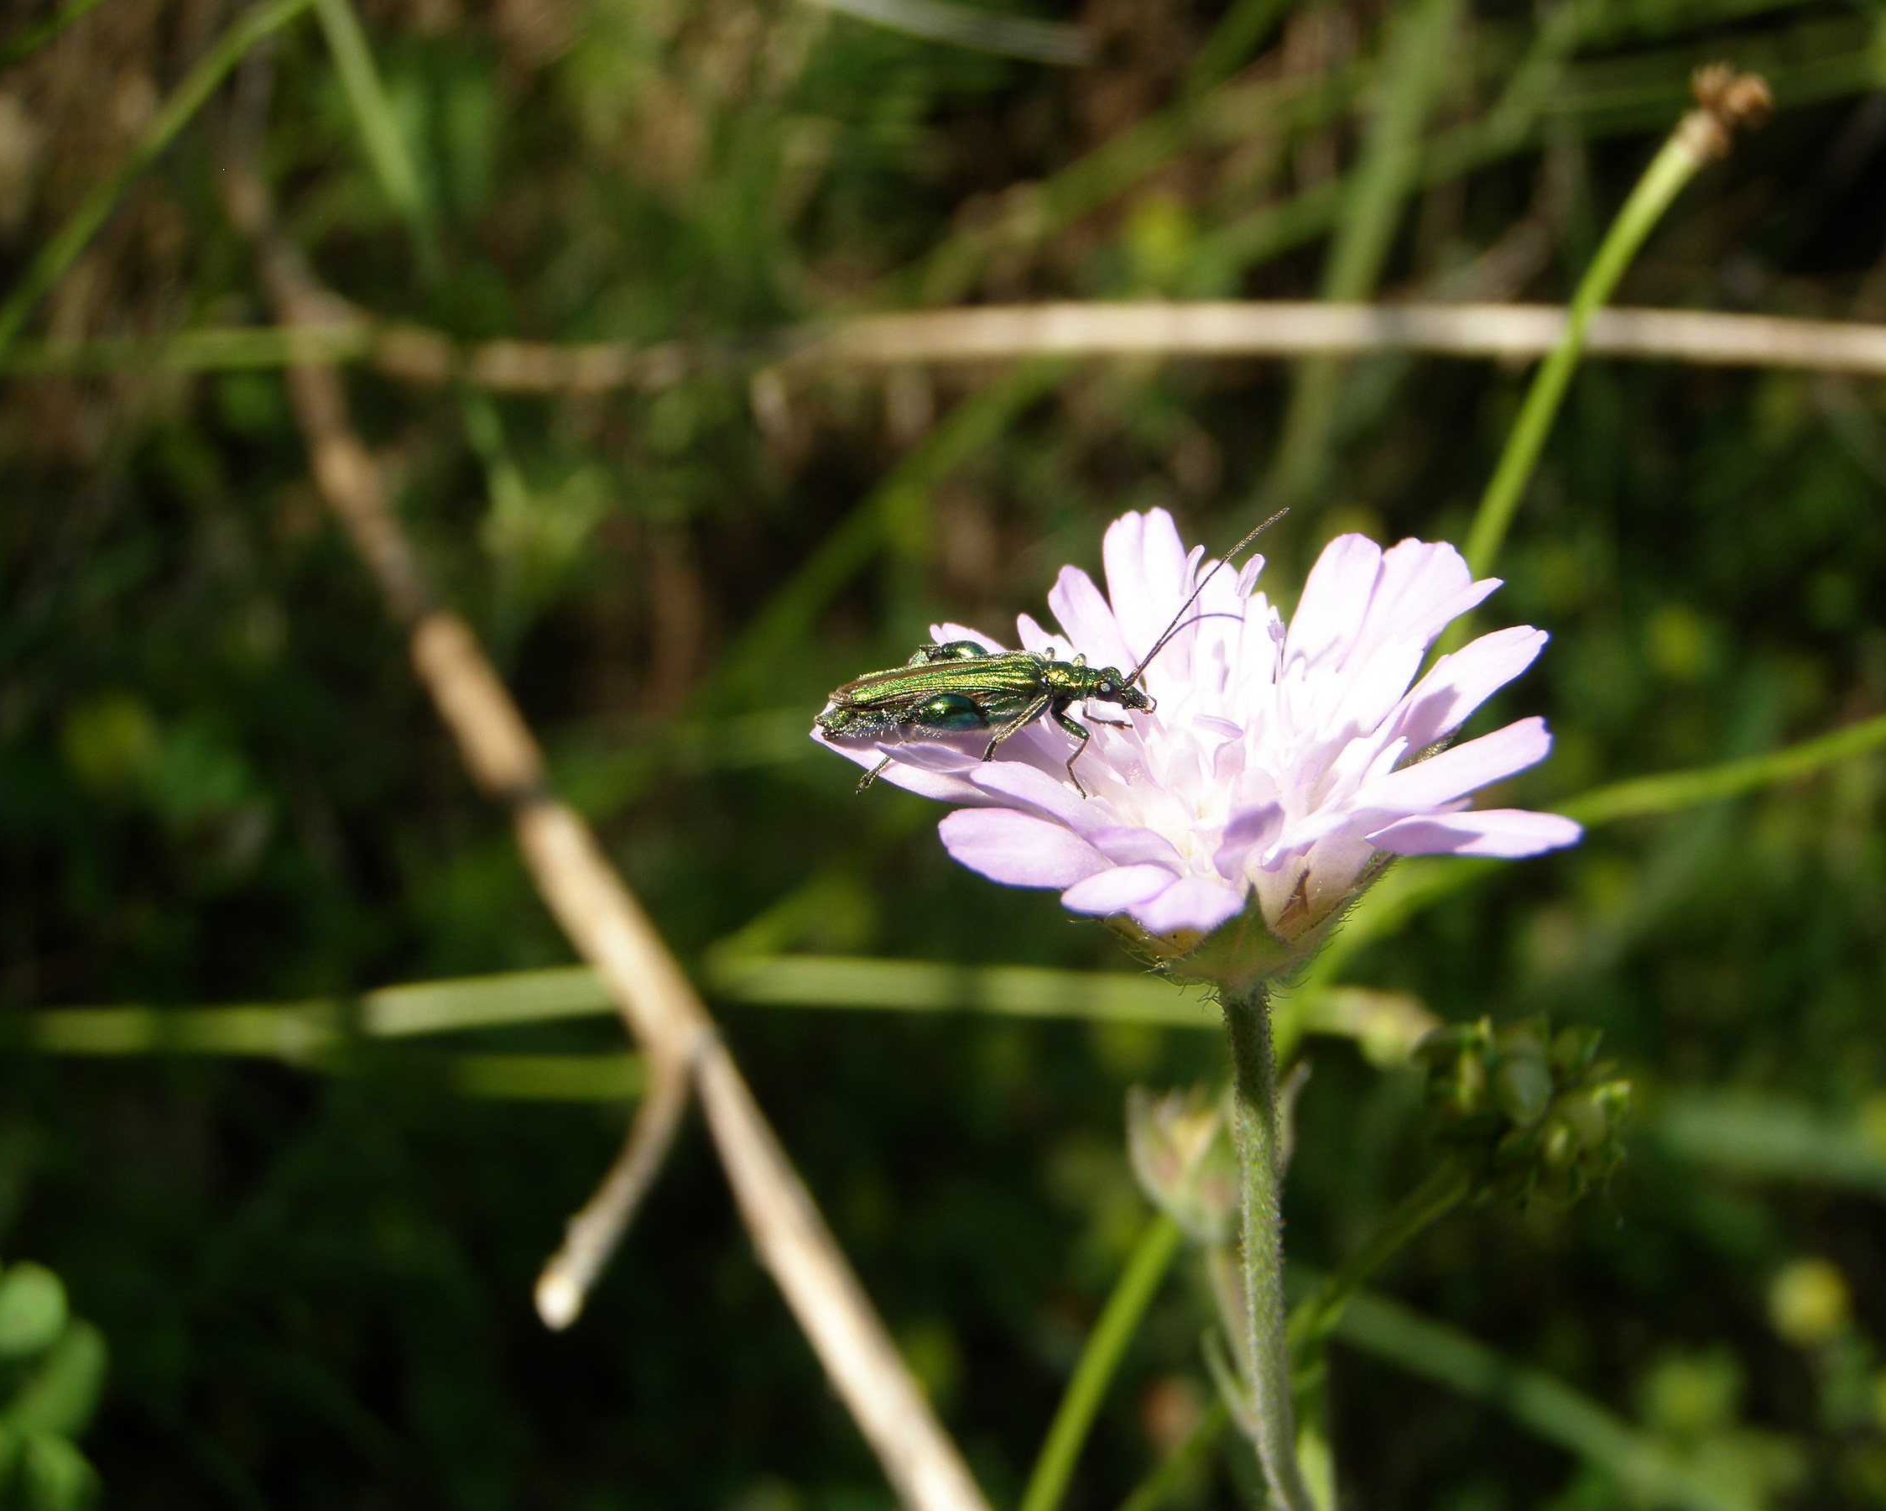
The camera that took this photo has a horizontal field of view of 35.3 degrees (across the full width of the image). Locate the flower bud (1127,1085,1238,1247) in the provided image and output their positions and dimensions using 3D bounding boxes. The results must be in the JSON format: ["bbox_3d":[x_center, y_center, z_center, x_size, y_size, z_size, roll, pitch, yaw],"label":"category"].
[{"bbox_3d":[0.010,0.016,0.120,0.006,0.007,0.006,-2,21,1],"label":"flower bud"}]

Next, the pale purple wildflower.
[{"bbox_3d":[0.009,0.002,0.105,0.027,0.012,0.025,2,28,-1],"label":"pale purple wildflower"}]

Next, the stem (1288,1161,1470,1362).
[{"bbox_3d":[0.018,0.021,0.124,0.001,0.011,0.001,43,6,0],"label":"stem"}]

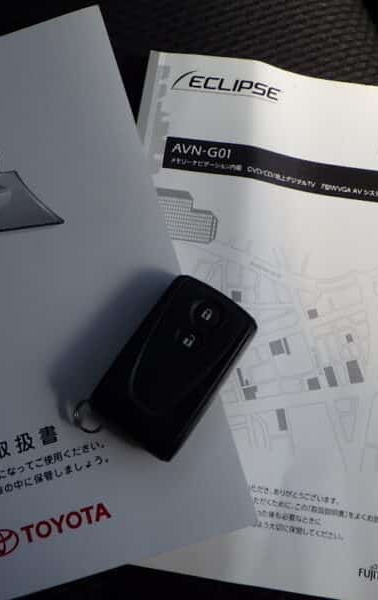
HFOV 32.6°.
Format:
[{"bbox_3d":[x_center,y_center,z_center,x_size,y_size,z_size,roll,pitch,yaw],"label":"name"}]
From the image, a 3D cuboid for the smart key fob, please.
[{"bbox_3d":[-0.005,0.024,0.233,0.037,0.013,0.063,34,85,7],"label":"smart key fob"}]

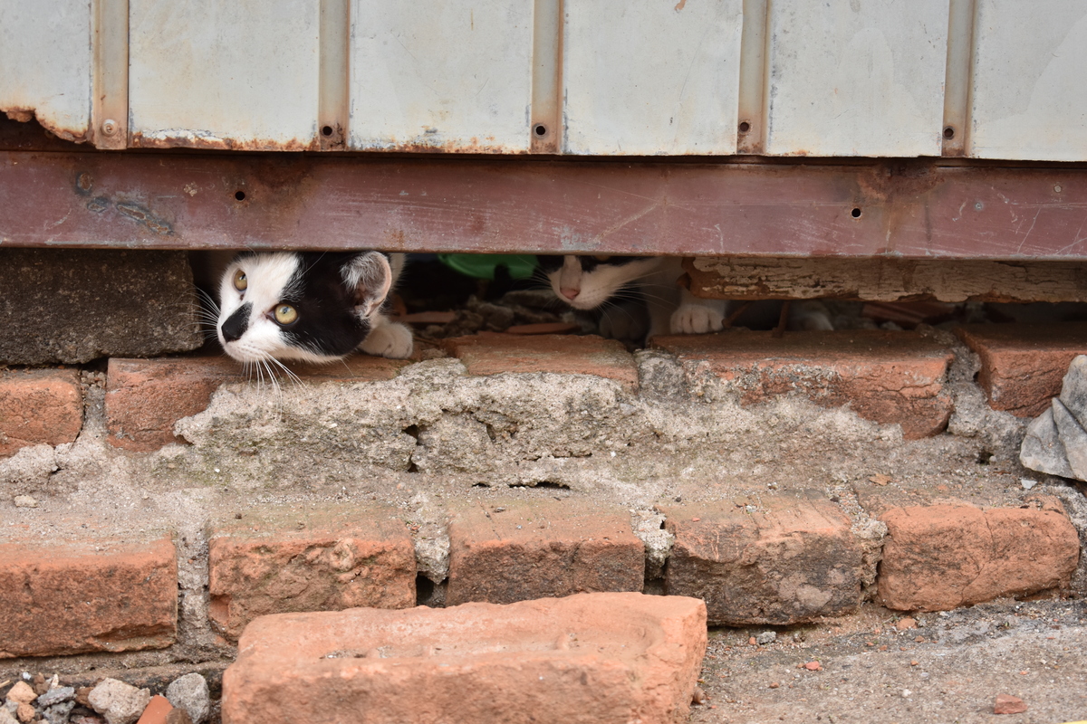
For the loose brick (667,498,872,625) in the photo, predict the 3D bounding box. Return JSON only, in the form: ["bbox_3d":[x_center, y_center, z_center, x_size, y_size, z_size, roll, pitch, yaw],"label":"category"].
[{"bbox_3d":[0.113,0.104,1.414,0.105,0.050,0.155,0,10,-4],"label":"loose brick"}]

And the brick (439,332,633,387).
[{"bbox_3d":[-0.002,0.017,1.556,0.107,0.050,0.145,0,10,-5],"label":"brick"}]

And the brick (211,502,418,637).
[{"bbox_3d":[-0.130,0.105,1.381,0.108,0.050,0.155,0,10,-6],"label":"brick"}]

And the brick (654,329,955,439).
[{"bbox_3d":[0.158,0.014,1.579,0.178,0.050,0.105,0,10,-6],"label":"brick"}]

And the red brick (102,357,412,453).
[{"bbox_3d":[-0.174,0.025,1.521,0.178,0.048,0.100,0,10,-7],"label":"red brick"}]

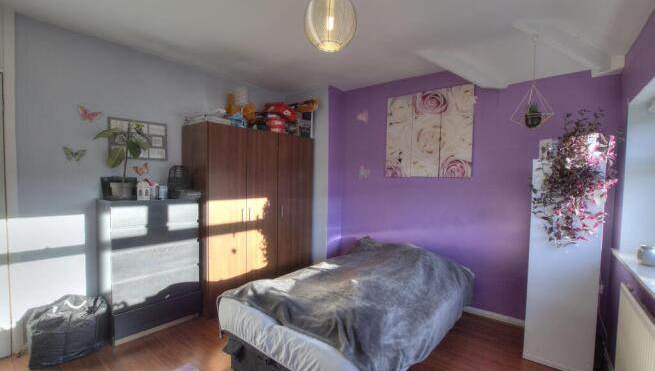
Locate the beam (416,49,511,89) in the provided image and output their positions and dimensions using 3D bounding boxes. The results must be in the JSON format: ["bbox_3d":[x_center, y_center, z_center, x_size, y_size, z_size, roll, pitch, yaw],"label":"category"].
[{"bbox_3d":[1.231,-1.085,2.482,0.740,0.160,0.200,20,-3,-15],"label":"beam"}]

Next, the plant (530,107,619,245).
[{"bbox_3d":[1.714,-0.057,1.921,0.440,0.900,0.360,3,3,38],"label":"plant"}]

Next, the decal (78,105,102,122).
[{"bbox_3d":[-1.963,-0.595,2.264,0.020,0.115,0.135,3,3,38],"label":"decal"}]

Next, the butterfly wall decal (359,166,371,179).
[{"bbox_3d":[0.473,-0.163,3.468,0.150,0.160,0.020,3,3,38],"label":"butterfly wall decal"}]

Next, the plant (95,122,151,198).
[{"bbox_3d":[-1.692,-0.188,2.268,0.300,0.610,0.350,3,3,38],"label":"plant"}]

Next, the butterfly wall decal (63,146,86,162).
[{"bbox_3d":[-2.032,-0.255,2.197,0.020,0.115,0.135,3,3,38],"label":"butterfly wall decal"}]

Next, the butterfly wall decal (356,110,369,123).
[{"bbox_3d":[0.447,-0.864,3.468,0.150,0.170,0.020,3,3,38],"label":"butterfly wall decal"}]

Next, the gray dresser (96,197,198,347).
[{"bbox_3d":[-1.605,0.671,2.496,0.410,1.120,0.690,3,3,38],"label":"gray dresser"}]

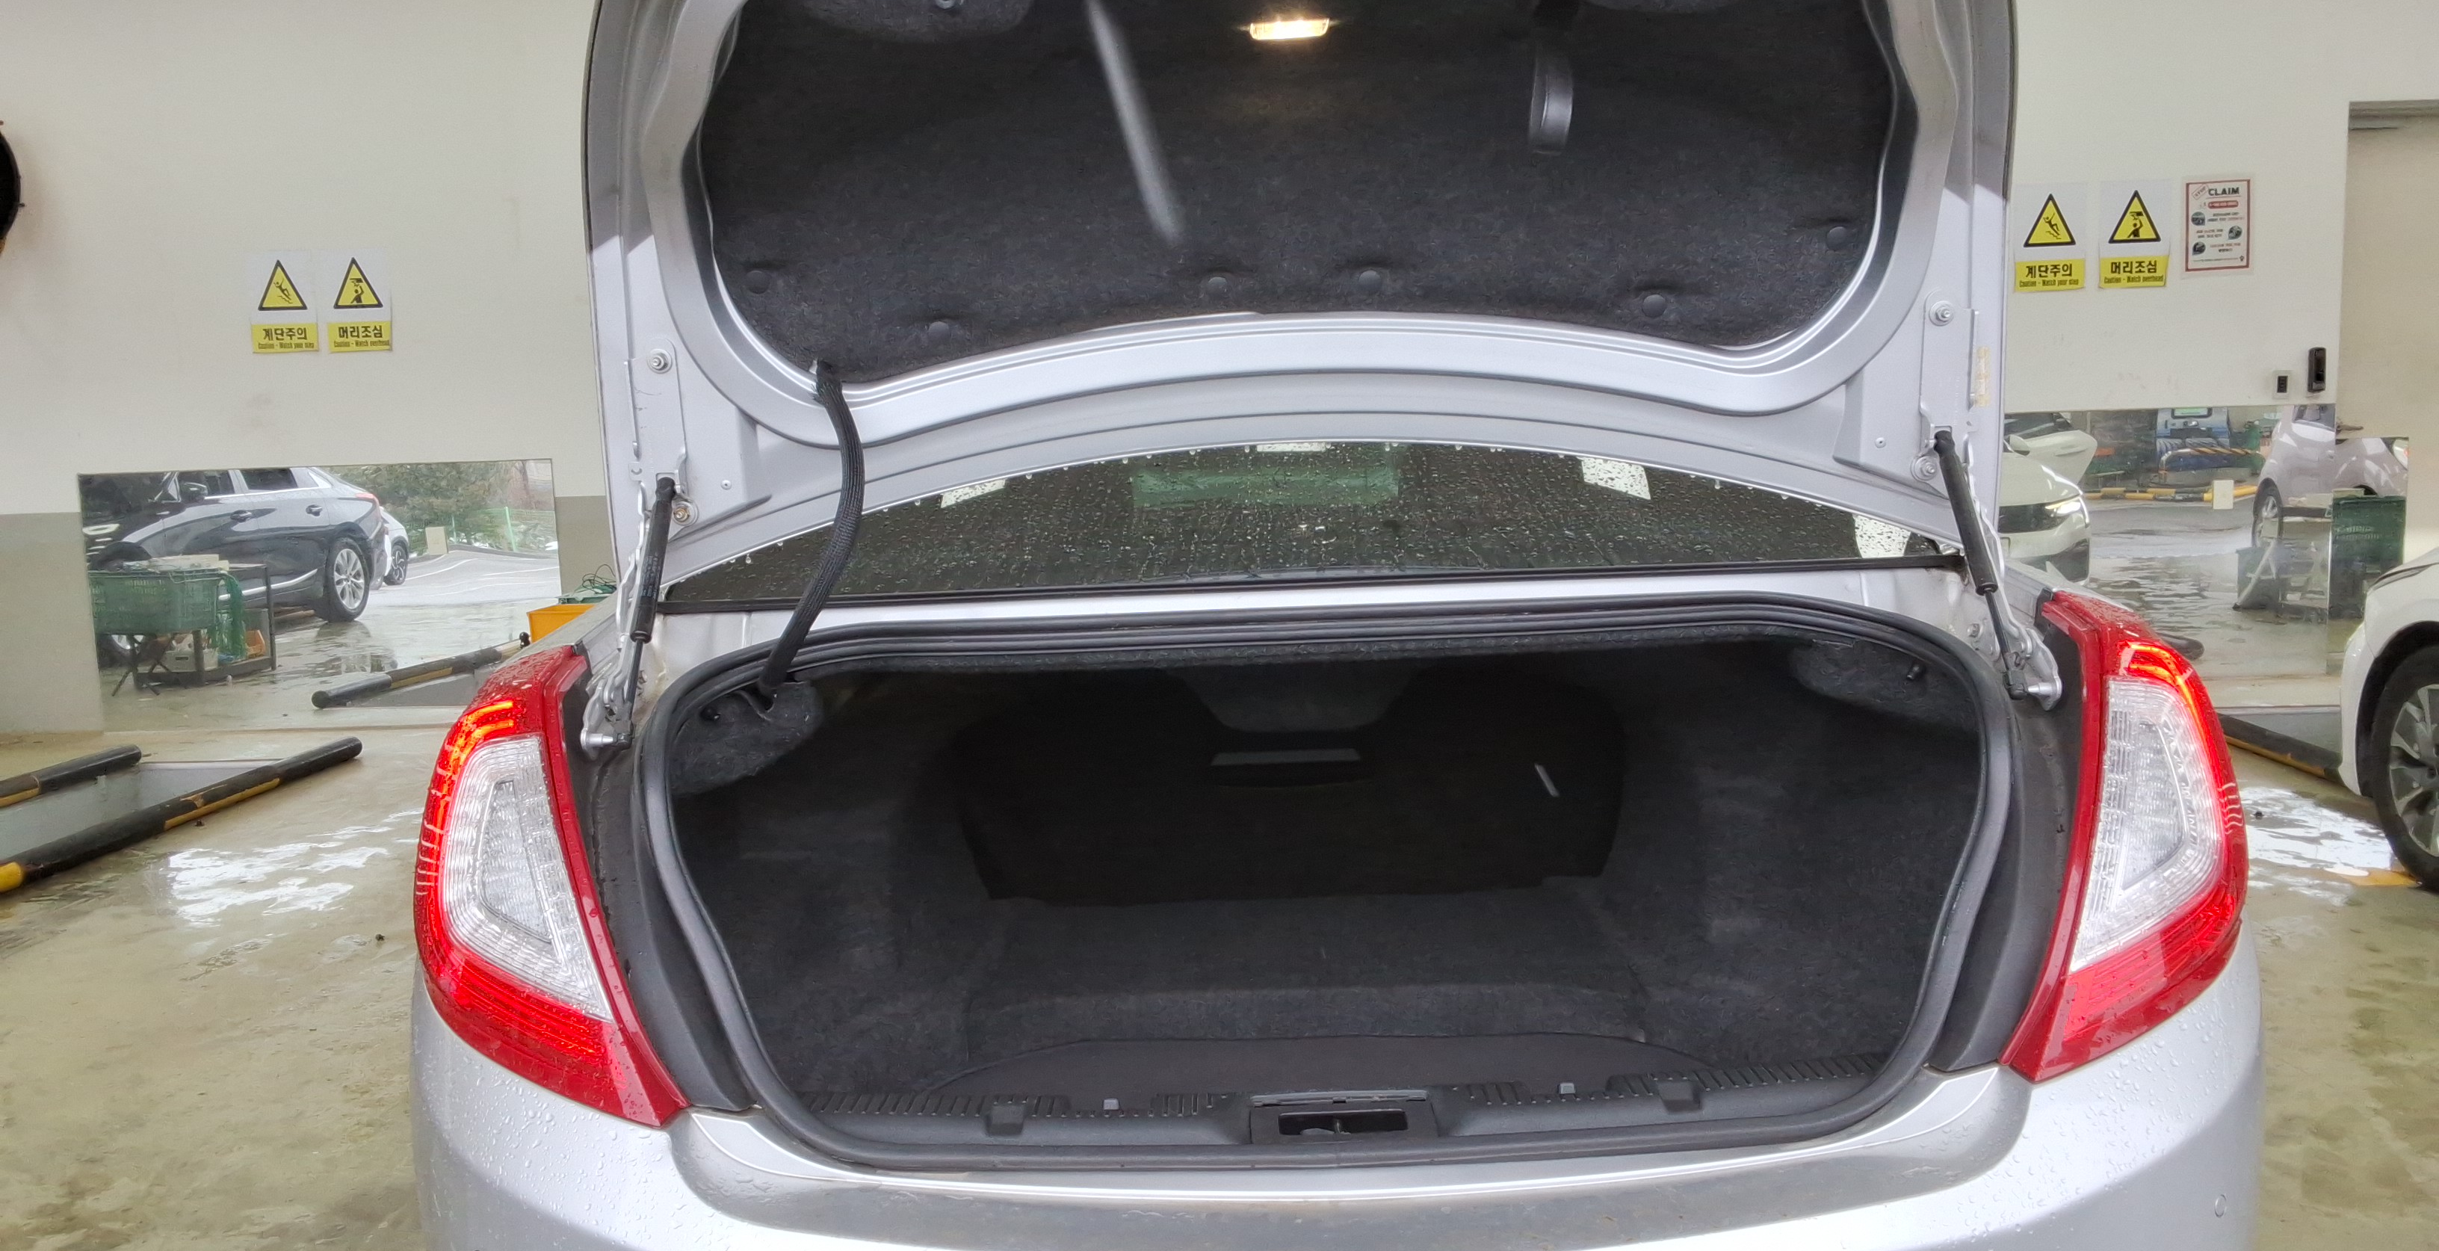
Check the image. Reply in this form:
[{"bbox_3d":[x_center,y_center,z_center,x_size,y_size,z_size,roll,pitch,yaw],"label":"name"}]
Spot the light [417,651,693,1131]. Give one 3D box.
[{"bbox_3d":[-0.615,0.216,1.839,0.340,0.370,0.450,-2,6,1],"label":"light"}]

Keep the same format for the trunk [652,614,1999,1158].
[{"bbox_3d":[0.105,0.238,2.178,1.260,0.540,1.140,-2,6,1],"label":"trunk"}]

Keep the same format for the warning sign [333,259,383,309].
[{"bbox_3d":[-3.703,-1.468,8.486,0.210,0.215,0.010,-2,6,2],"label":"warning sign"}]

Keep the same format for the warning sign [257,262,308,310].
[{"bbox_3d":[-4.034,-1.463,8.499,0.210,0.215,0.010,-2,6,2],"label":"warning sign"}]

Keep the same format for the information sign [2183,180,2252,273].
[{"bbox_3d":[4.136,-1.649,8.168,0.275,0.380,0.010,-2,6,2],"label":"information sign"}]

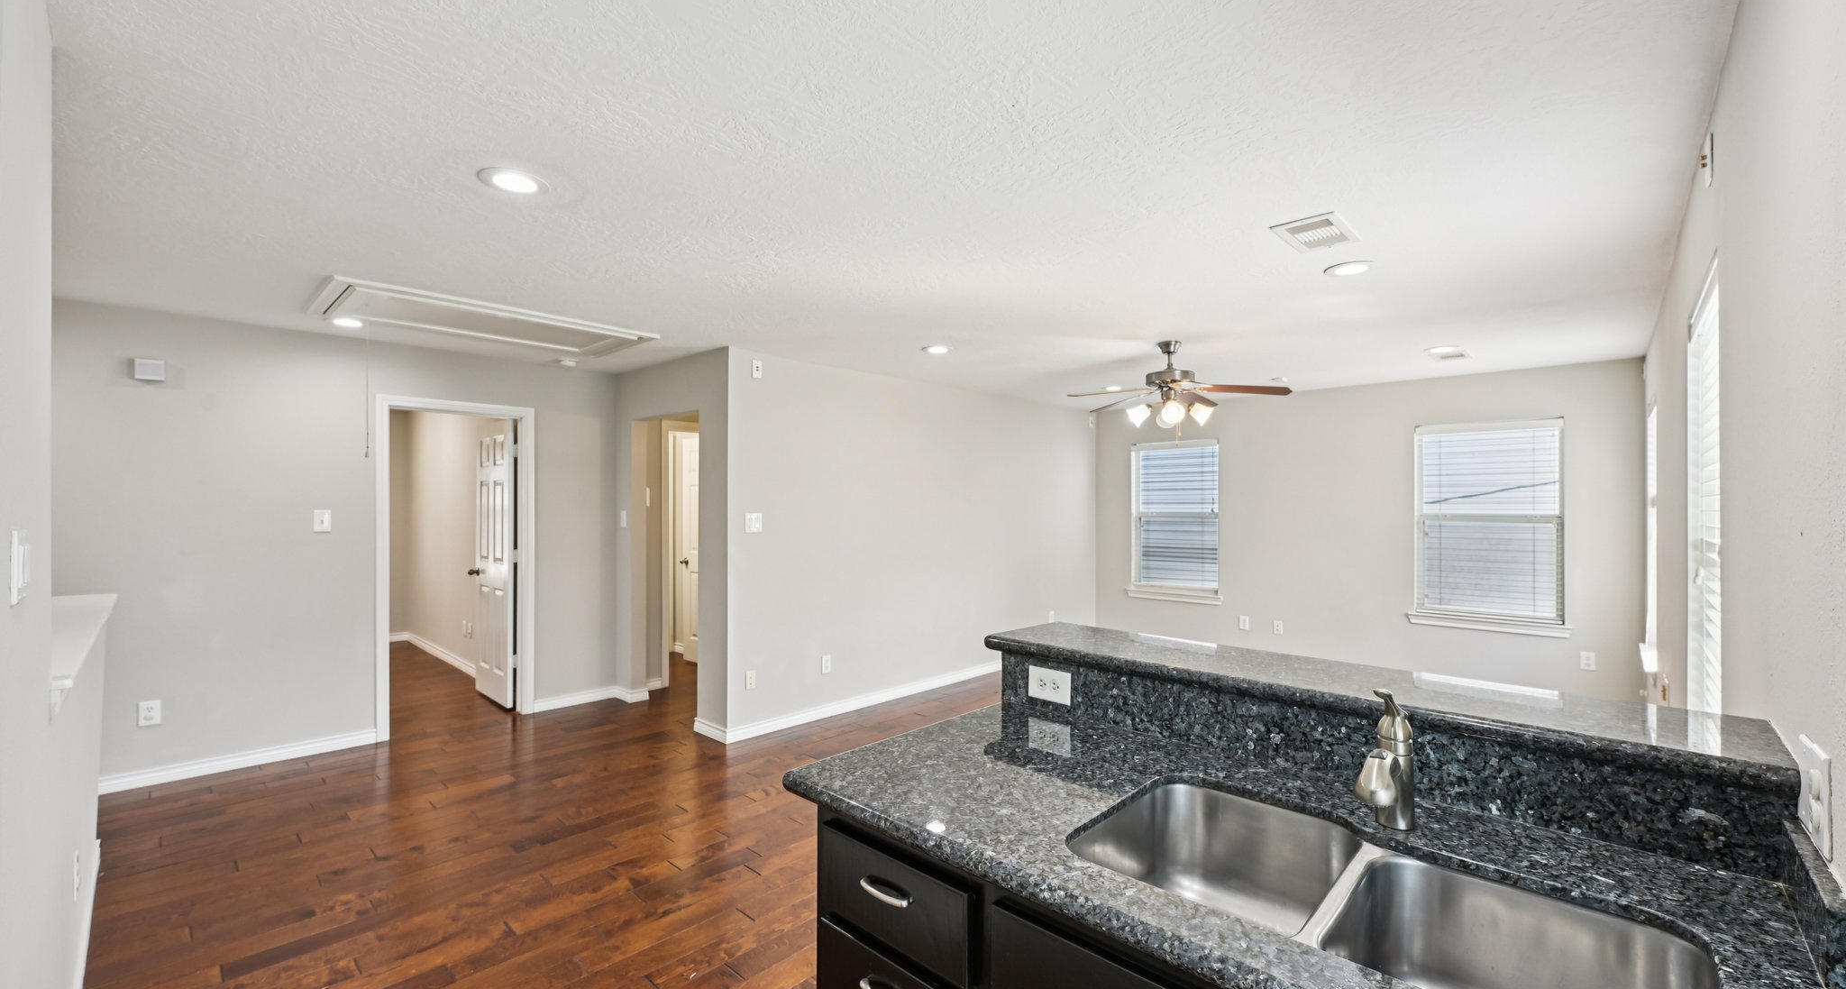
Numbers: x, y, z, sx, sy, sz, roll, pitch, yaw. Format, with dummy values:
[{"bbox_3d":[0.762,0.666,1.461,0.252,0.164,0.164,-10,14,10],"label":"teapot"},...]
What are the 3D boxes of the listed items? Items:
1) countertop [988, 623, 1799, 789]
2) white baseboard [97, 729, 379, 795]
[{"bbox_3d":[0.796,0.402,1.586,1.420,0.038,0.312,0,-1,43],"label":"countertop"},{"bbox_3d":[-3.712,1.469,3.949,0.018,0.088,1.150,0,-1,43],"label":"white baseboard"}]

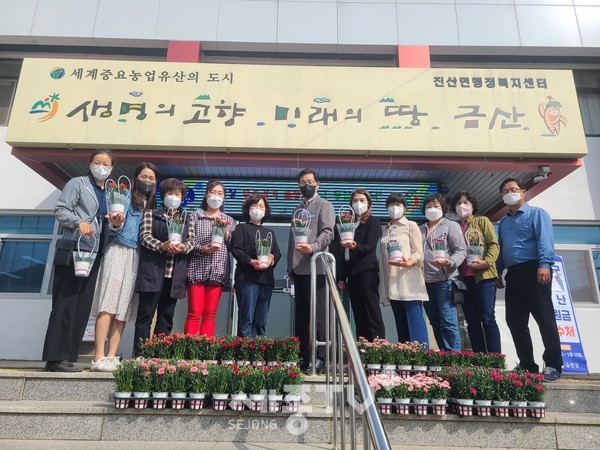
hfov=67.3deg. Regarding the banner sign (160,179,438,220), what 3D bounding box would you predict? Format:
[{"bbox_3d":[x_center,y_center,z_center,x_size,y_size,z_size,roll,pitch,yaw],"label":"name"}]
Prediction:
[{"bbox_3d":[-0.019,-0.330,5.834,3.600,0.490,0.120,1,-17,0],"label":"banner sign"}]

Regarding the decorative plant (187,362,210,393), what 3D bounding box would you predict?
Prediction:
[{"bbox_3d":[-0.588,0.884,2.612,0.125,0.165,0.120,1,-17,0],"label":"decorative plant"}]

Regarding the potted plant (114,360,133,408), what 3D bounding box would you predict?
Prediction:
[{"bbox_3d":[-1.017,0.919,2.597,0.115,0.262,0.115,1,-17,0],"label":"potted plant"}]

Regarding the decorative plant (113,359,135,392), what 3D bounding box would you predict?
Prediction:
[{"bbox_3d":[-1.022,0.875,2.611,0.115,0.180,0.115,1,-17,0],"label":"decorative plant"}]

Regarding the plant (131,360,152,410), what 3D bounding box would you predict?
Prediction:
[{"bbox_3d":[-0.913,0.922,2.598,0.115,0.260,0.115,1,-17,0],"label":"plant"}]

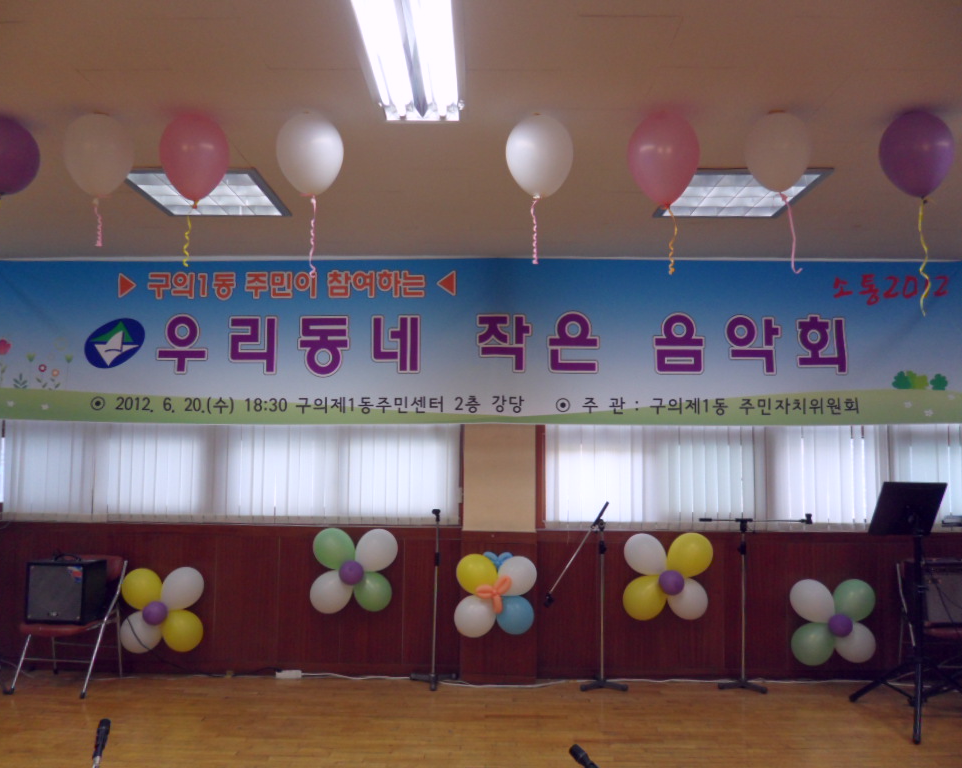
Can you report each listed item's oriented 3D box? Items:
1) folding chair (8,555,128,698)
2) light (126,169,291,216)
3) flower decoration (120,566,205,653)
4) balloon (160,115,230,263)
[{"bbox_3d":[-2.581,1.495,5.013,0.473,0.777,0.493,0,-6,6],"label":"folding chair"},{"bbox_3d":[-1.298,-0.925,3.809,0.644,0.070,0.663,0,-6,1],"label":"light"},{"bbox_3d":[-2.046,1.447,5.129,0.554,0.539,0.290,0,-6,1],"label":"flower decoration"},{"bbox_3d":[-1.054,-0.706,2.919,0.257,0.563,0.257,0,-5,1],"label":"balloon"}]

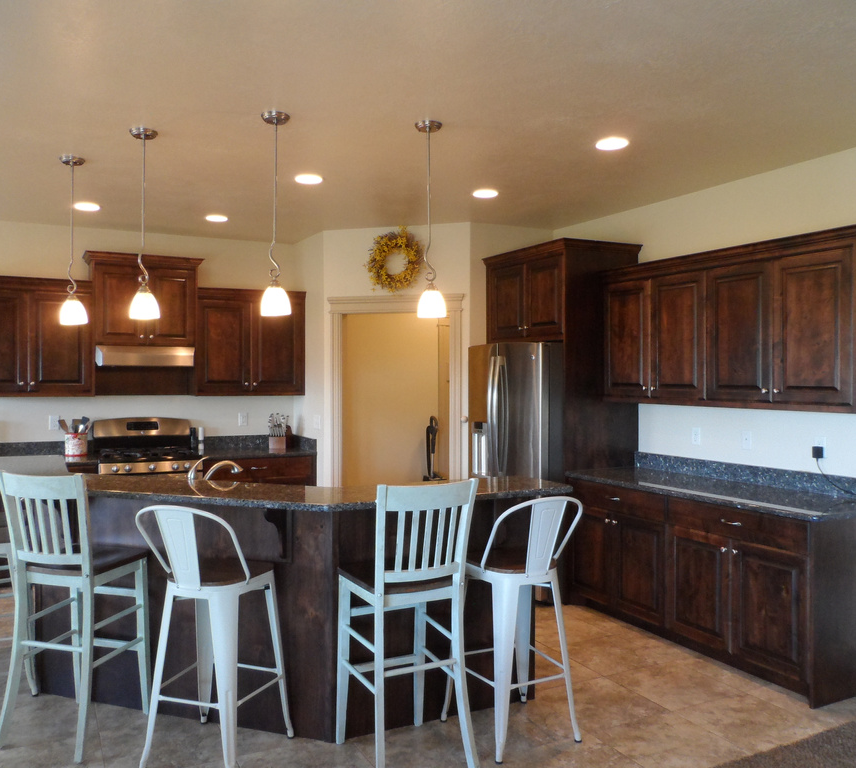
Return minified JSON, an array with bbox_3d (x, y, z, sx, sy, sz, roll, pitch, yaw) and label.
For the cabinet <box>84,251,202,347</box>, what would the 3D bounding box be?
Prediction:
[{"bbox_3d":[-2.263,-0.635,5.644,0.845,0.700,0.420,-1,1,-28],"label":"cabinet"}]

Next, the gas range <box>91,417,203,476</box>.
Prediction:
[{"bbox_3d":[-2.281,0.905,5.802,0.765,1.190,0.680,0,1,-25],"label":"gas range"}]

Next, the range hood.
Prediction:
[{"bbox_3d":[-2.237,-0.209,5.624,0.735,0.157,0.490,-1,1,-28],"label":"range hood"}]

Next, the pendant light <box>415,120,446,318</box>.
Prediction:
[{"bbox_3d":[0.006,-0.792,3.481,0.142,0.947,0.142,0,1,0],"label":"pendant light"}]

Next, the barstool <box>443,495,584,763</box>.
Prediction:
[{"bbox_3d":[0.373,1.000,3.136,0.440,1.070,0.460,0,1,-29],"label":"barstool"}]

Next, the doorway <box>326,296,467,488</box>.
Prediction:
[{"bbox_3d":[-0.260,0.383,5.732,1.141,2.165,0.150,0,1,17],"label":"doorway"}]

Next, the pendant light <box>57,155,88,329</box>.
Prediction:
[{"bbox_3d":[-1.925,-0.773,3.856,0.152,0.899,0.152,-1,1,-28],"label":"pendant light"}]

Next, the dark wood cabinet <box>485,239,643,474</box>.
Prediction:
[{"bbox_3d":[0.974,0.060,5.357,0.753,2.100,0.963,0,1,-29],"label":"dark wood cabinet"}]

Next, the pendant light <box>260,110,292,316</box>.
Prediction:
[{"bbox_3d":[-0.721,-0.792,3.367,0.142,0.950,0.142,0,1,-29],"label":"pendant light"}]

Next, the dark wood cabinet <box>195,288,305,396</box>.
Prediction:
[{"bbox_3d":[-1.522,-0.349,6.066,0.905,0.873,0.370,-1,1,-28],"label":"dark wood cabinet"}]

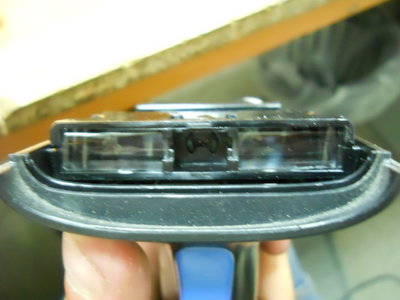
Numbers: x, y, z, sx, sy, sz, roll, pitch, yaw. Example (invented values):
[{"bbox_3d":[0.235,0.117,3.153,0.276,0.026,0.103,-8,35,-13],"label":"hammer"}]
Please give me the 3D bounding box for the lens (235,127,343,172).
[{"bbox_3d":[0.021,0.000,0.114,0.024,0.009,0.008,-1,10,0],"label":"lens"}]

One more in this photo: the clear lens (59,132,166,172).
[{"bbox_3d":[-0.020,0.000,0.114,0.024,0.009,0.008,-1,10,0],"label":"clear lens"}]

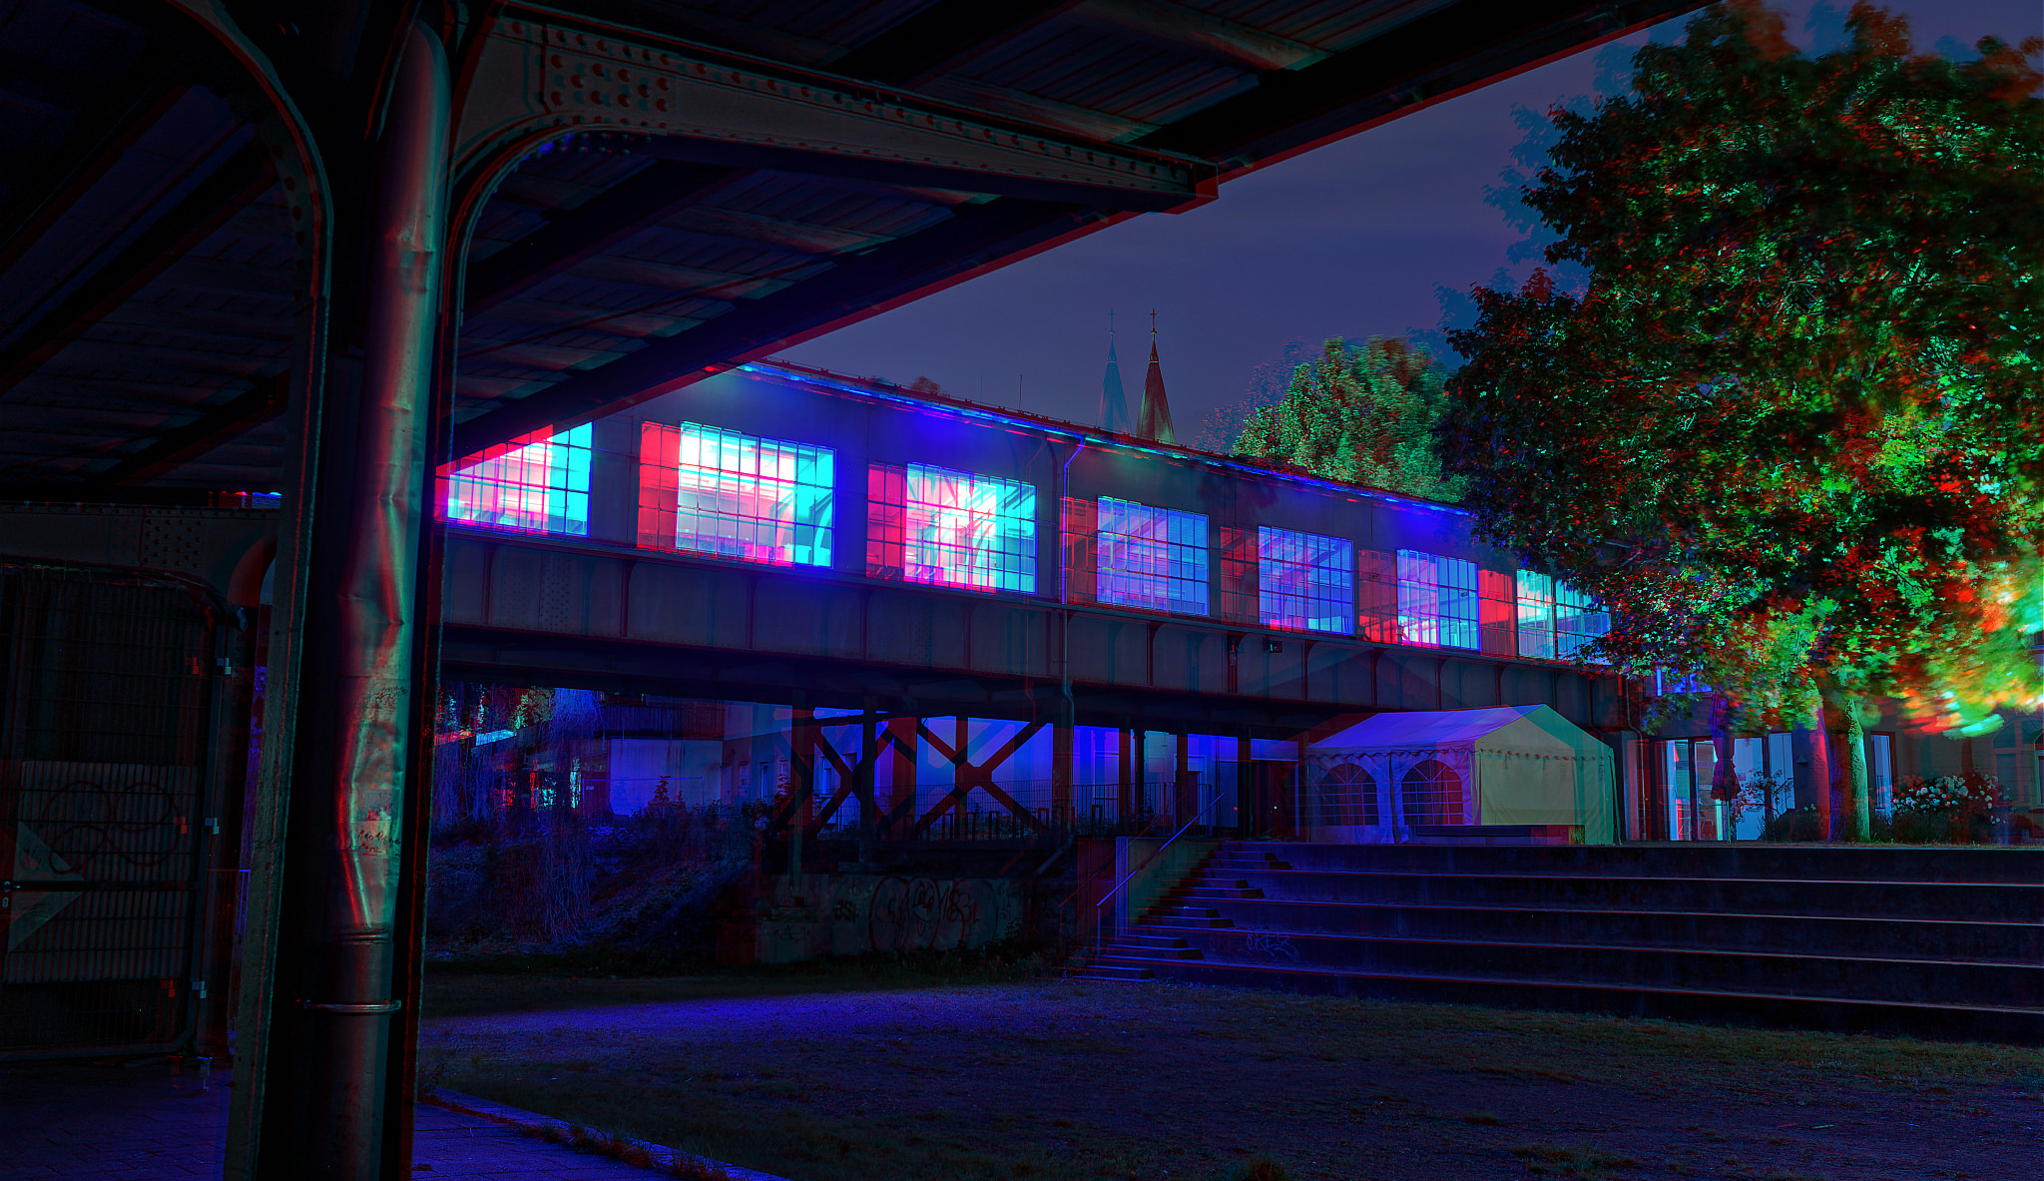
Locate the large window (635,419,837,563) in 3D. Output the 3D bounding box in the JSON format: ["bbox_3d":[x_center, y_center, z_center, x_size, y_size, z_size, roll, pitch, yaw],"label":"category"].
[{"bbox_3d":[-4.628,-1.595,28.559,3.567,2.103,0.200,7,-10,-39],"label":"large window"}]

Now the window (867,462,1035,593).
[{"bbox_3d":[-1.157,-1.163,31.393,3.665,2.103,0.200,7,-10,-39],"label":"window"}]

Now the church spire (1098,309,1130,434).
[{"bbox_3d":[11.321,-25.211,210.000,5.200,18.500,5.200,0,-8,0],"label":"church spire"}]

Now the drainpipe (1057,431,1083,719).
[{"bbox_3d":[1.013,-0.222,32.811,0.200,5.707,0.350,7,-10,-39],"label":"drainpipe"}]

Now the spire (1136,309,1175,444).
[{"bbox_3d":[16.342,-25.211,210.000,5.400,19.000,5.400,0,-8,0],"label":"spire"}]

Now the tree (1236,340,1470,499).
[{"bbox_3d":[13.152,-0.390,66.606,10.800,19.700,10.800,0,-8,0],"label":"tree"}]

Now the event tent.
[{"bbox_3d":[8.719,3.699,33.882,4.289,2.668,4.075,7,-10,-37],"label":"event tent"}]

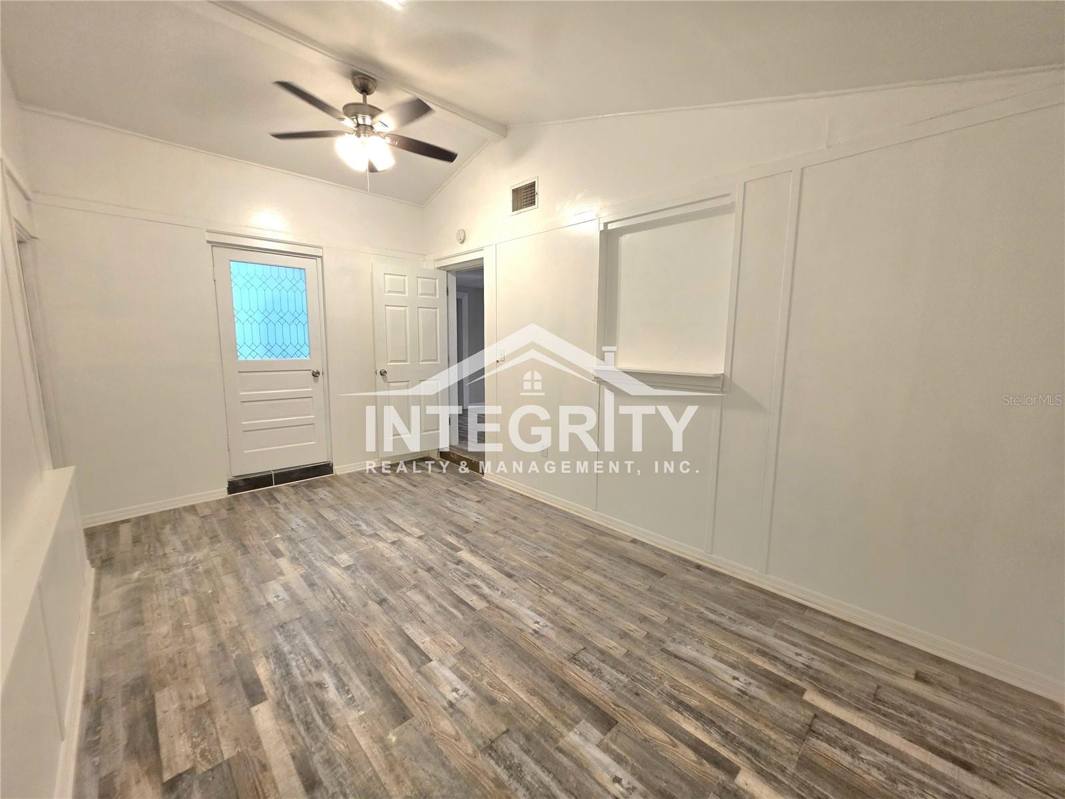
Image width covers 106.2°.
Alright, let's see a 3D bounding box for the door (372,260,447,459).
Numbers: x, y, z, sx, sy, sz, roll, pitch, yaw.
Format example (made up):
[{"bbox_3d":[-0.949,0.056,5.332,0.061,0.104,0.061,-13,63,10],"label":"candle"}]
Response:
[{"bbox_3d":[-1.308,-0.403,4.399,0.803,2.032,0.040,-5,9,-36],"label":"door"}]

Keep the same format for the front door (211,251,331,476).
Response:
[{"bbox_3d":[-2.435,-0.327,3.794,0.045,2.035,0.815,8,10,44],"label":"front door"}]

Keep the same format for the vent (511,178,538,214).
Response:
[{"bbox_3d":[-0.080,-1.751,3.460,0.345,0.248,0.025,8,10,44],"label":"vent"}]

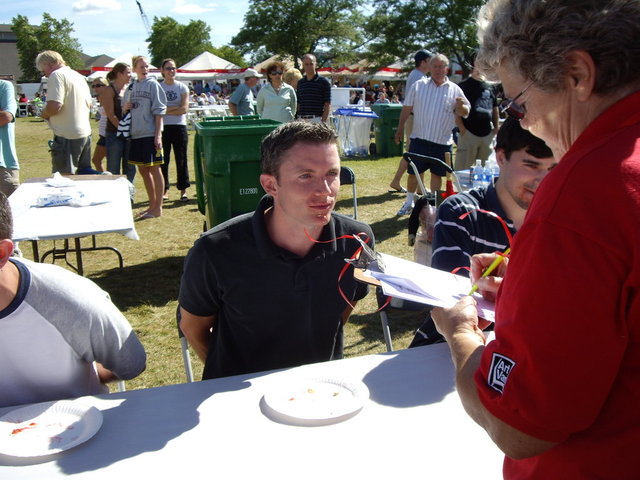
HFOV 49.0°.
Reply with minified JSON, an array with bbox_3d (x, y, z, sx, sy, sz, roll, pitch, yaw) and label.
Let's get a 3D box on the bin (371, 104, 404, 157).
[{"bbox_3d":[1.352,-2.196,13.840,0.600,1.060,0.680,-6,14,-25],"label":"bin"}]

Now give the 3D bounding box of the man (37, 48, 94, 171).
[{"bbox_3d":[-2.540,-1.009,7.097,0.450,1.740,0.520,9,15,36],"label":"man"}]

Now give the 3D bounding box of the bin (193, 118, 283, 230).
[{"bbox_3d":[-0.660,-0.410,5.712,0.650,1.120,0.760,-3,13,-14],"label":"bin"}]

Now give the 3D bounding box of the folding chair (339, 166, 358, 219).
[{"bbox_3d":[0.072,-0.089,5.054,0.470,0.790,0.490,-2,13,-10],"label":"folding chair"}]

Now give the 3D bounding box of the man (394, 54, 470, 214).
[{"bbox_3d":[1.272,-1.187,7.877,0.780,1.760,0.450,-1,12,-3],"label":"man"}]

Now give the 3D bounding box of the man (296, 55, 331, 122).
[{"bbox_3d":[-0.083,-1.339,8.414,0.480,1.720,0.320,-1,13,-3],"label":"man"}]

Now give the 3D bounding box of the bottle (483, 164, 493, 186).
[{"bbox_3d":[1.115,-0.450,4.668,0.066,0.205,0.066,0,13,0],"label":"bottle"}]

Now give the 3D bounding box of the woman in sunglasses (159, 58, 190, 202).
[{"bbox_3d":[-1.777,-1.341,8.537,0.430,1.670,0.330,0,13,-2],"label":"woman in sunglasses"}]

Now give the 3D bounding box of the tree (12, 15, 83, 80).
[{"bbox_3d":[-21.868,-14.640,56.176,6.000,7.700,5.800,0,12,0],"label":"tree"}]

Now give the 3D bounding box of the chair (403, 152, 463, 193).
[{"bbox_3d":[1.067,-0.340,6.143,0.490,0.790,0.470,-12,18,-43],"label":"chair"}]

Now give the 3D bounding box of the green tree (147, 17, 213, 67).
[{"bbox_3d":[-12.506,-16.262,62.987,6.400,8.000,6.200,0,12,0],"label":"green tree"}]

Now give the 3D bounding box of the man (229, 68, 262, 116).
[{"bbox_3d":[-1.063,-1.580,9.889,0.420,1.680,0.520,-4,13,-17],"label":"man"}]

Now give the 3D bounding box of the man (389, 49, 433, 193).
[{"bbox_3d":[1.191,-1.469,9.043,0.580,1.820,0.500,-5,13,-23],"label":"man"}]

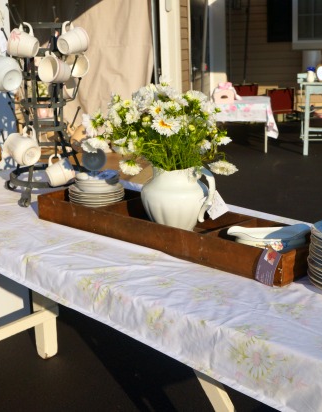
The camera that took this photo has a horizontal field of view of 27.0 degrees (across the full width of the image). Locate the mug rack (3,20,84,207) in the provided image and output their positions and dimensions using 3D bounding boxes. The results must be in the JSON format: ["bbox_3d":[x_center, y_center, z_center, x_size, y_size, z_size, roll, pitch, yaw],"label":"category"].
[{"bbox_3d":[-0.411,-0.339,2.364,0.310,0.646,0.310,-2,13,0],"label":"mug rack"}]

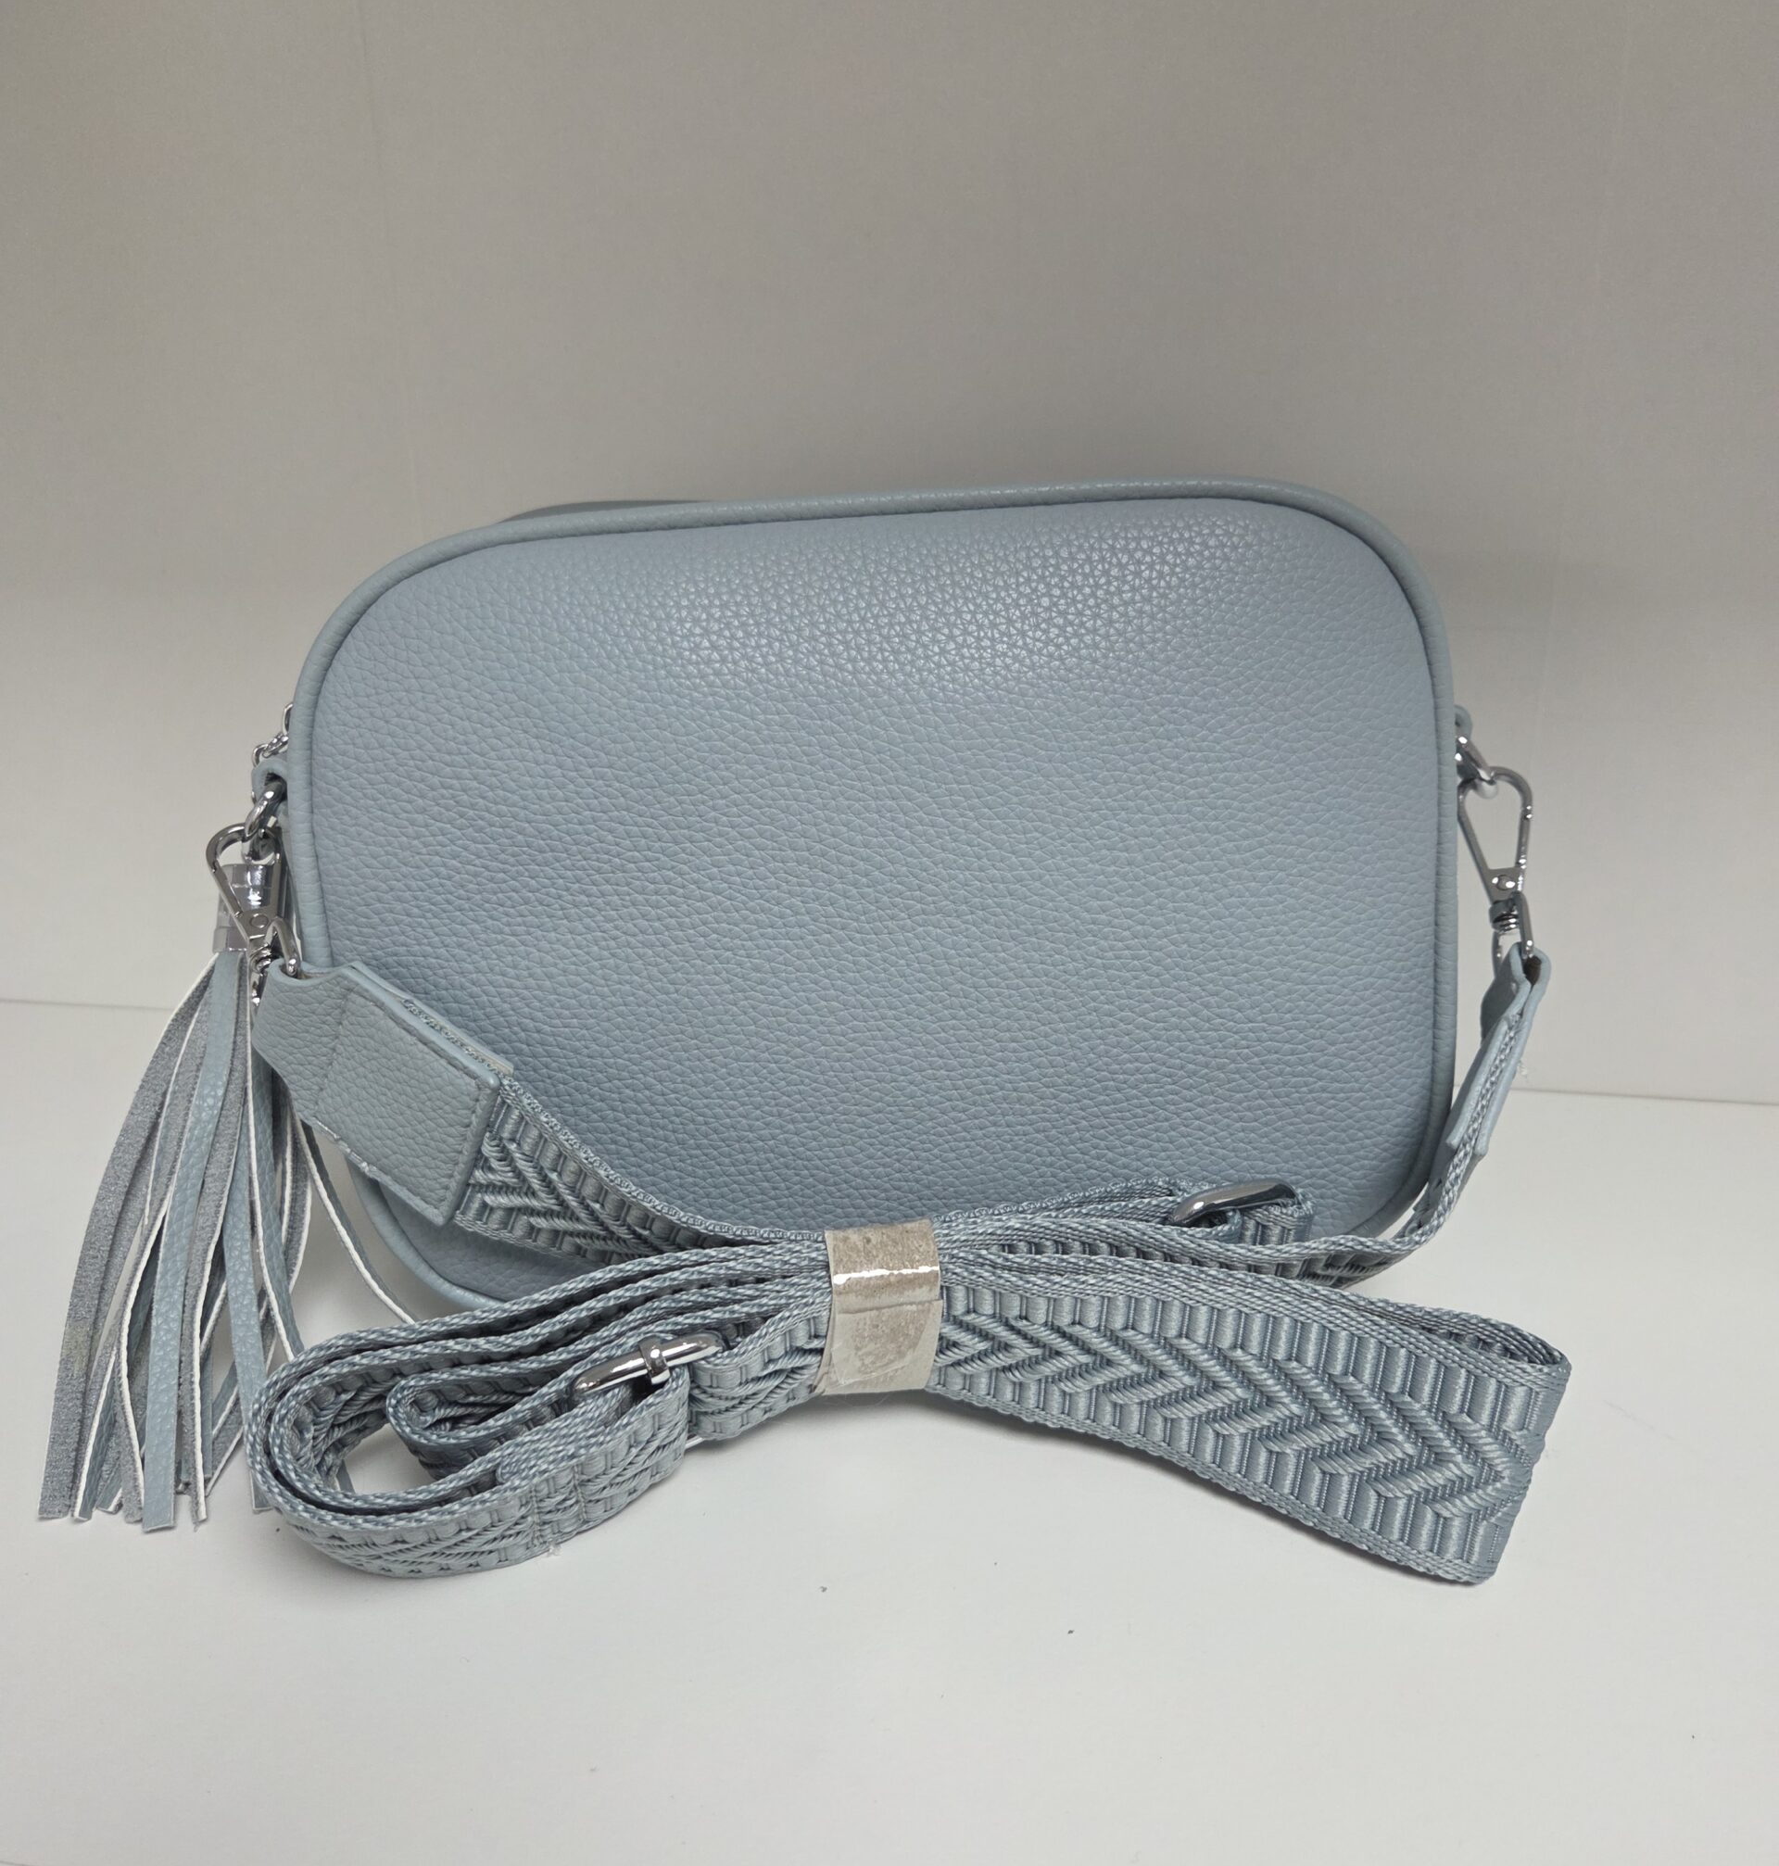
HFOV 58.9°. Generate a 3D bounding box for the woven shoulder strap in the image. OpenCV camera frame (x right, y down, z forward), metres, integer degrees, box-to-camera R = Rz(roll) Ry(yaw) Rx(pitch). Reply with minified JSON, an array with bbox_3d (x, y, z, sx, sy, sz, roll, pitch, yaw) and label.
[{"bbox_3d":[-0.003,0.034,0.290,0.291,0.111,0.121,-1,21,0],"label":"woven shoulder strap"}]

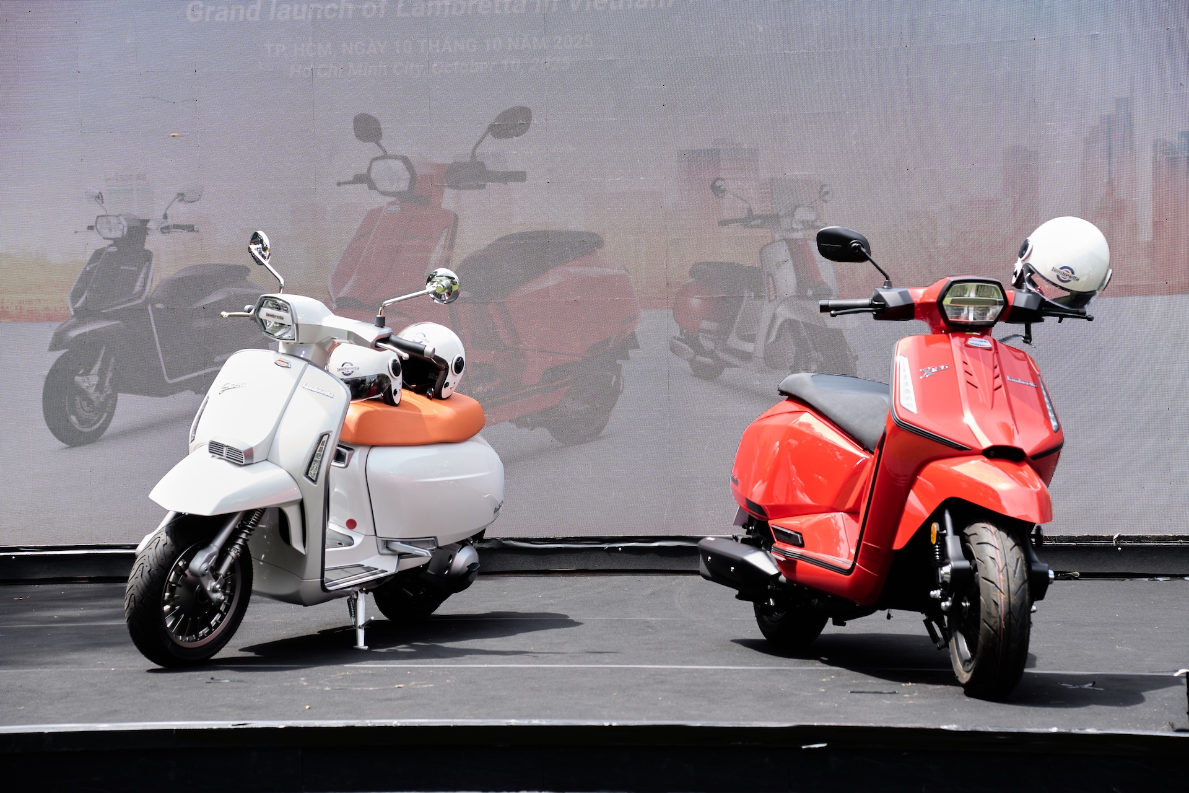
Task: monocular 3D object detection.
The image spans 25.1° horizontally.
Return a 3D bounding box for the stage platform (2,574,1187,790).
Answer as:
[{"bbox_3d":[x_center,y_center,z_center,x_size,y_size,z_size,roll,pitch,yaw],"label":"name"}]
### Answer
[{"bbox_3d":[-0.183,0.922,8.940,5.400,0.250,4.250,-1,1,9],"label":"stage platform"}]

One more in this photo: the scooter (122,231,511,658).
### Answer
[{"bbox_3d":[-0.872,0.157,8.815,0.800,1.310,1.877,0,1,28],"label":"scooter"}]

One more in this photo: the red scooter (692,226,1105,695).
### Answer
[{"bbox_3d":[0.916,0.153,7.879,0.830,1.290,1.906,-1,1,-18],"label":"red scooter"}]

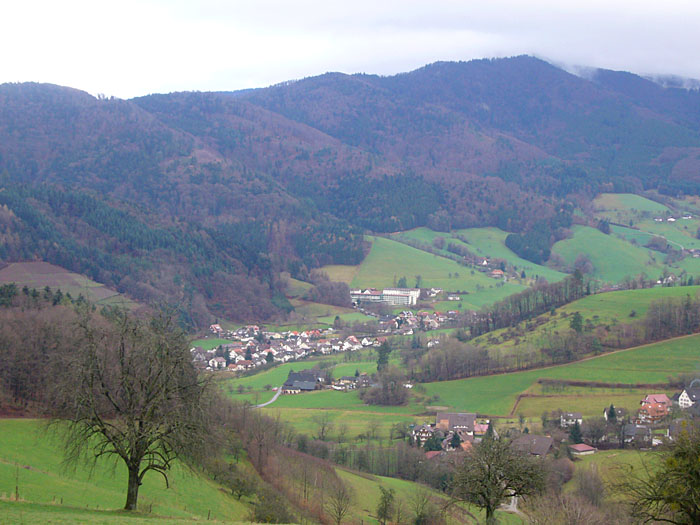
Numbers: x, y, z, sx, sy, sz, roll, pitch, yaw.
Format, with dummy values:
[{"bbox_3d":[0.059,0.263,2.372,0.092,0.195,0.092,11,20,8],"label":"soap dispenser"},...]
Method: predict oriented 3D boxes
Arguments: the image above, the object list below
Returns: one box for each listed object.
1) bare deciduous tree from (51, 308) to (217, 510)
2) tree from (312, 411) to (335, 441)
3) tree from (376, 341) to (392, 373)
[{"bbox_3d":[-15.690,10.650,85.000,12.000,14.700,11.500,0,1,0],"label":"bare deciduous tree"},{"bbox_3d":[-14.230,87.550,630.000,11.800,16.200,11.800,0,1,0],"label":"tree"},{"bbox_3d":[25.000,68.850,850.000,10.800,24.500,10.800,0,1,0],"label":"tree"}]

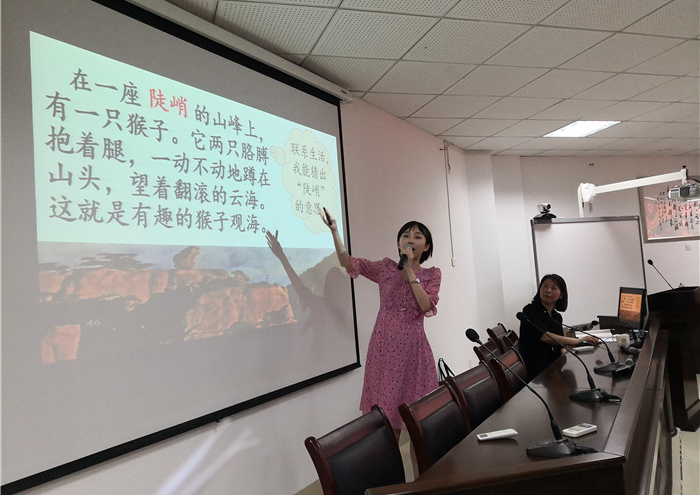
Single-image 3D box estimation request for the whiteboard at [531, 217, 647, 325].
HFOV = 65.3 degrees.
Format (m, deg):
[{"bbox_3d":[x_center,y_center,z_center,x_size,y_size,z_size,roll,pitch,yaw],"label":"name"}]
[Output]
[{"bbox_3d":[3.012,0.316,6.747,1.780,1.360,0.060,-3,-3,-23],"label":"whiteboard"}]

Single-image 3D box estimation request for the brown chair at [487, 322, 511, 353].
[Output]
[{"bbox_3d":[1.395,1.035,4.173,0.520,0.880,0.440,-6,-4,26],"label":"brown chair"}]

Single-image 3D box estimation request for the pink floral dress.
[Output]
[{"bbox_3d":[0.276,0.524,2.980,0.520,0.960,0.380,-4,-3,-4],"label":"pink floral dress"}]

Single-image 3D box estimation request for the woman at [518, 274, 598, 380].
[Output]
[{"bbox_3d":[1.446,0.814,3.622,0.720,1.250,0.500,-7,-4,38],"label":"woman"}]

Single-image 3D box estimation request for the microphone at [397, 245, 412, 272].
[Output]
[{"bbox_3d":[0.282,0.054,2.805,0.050,0.050,0.220,18,35,9],"label":"microphone"}]

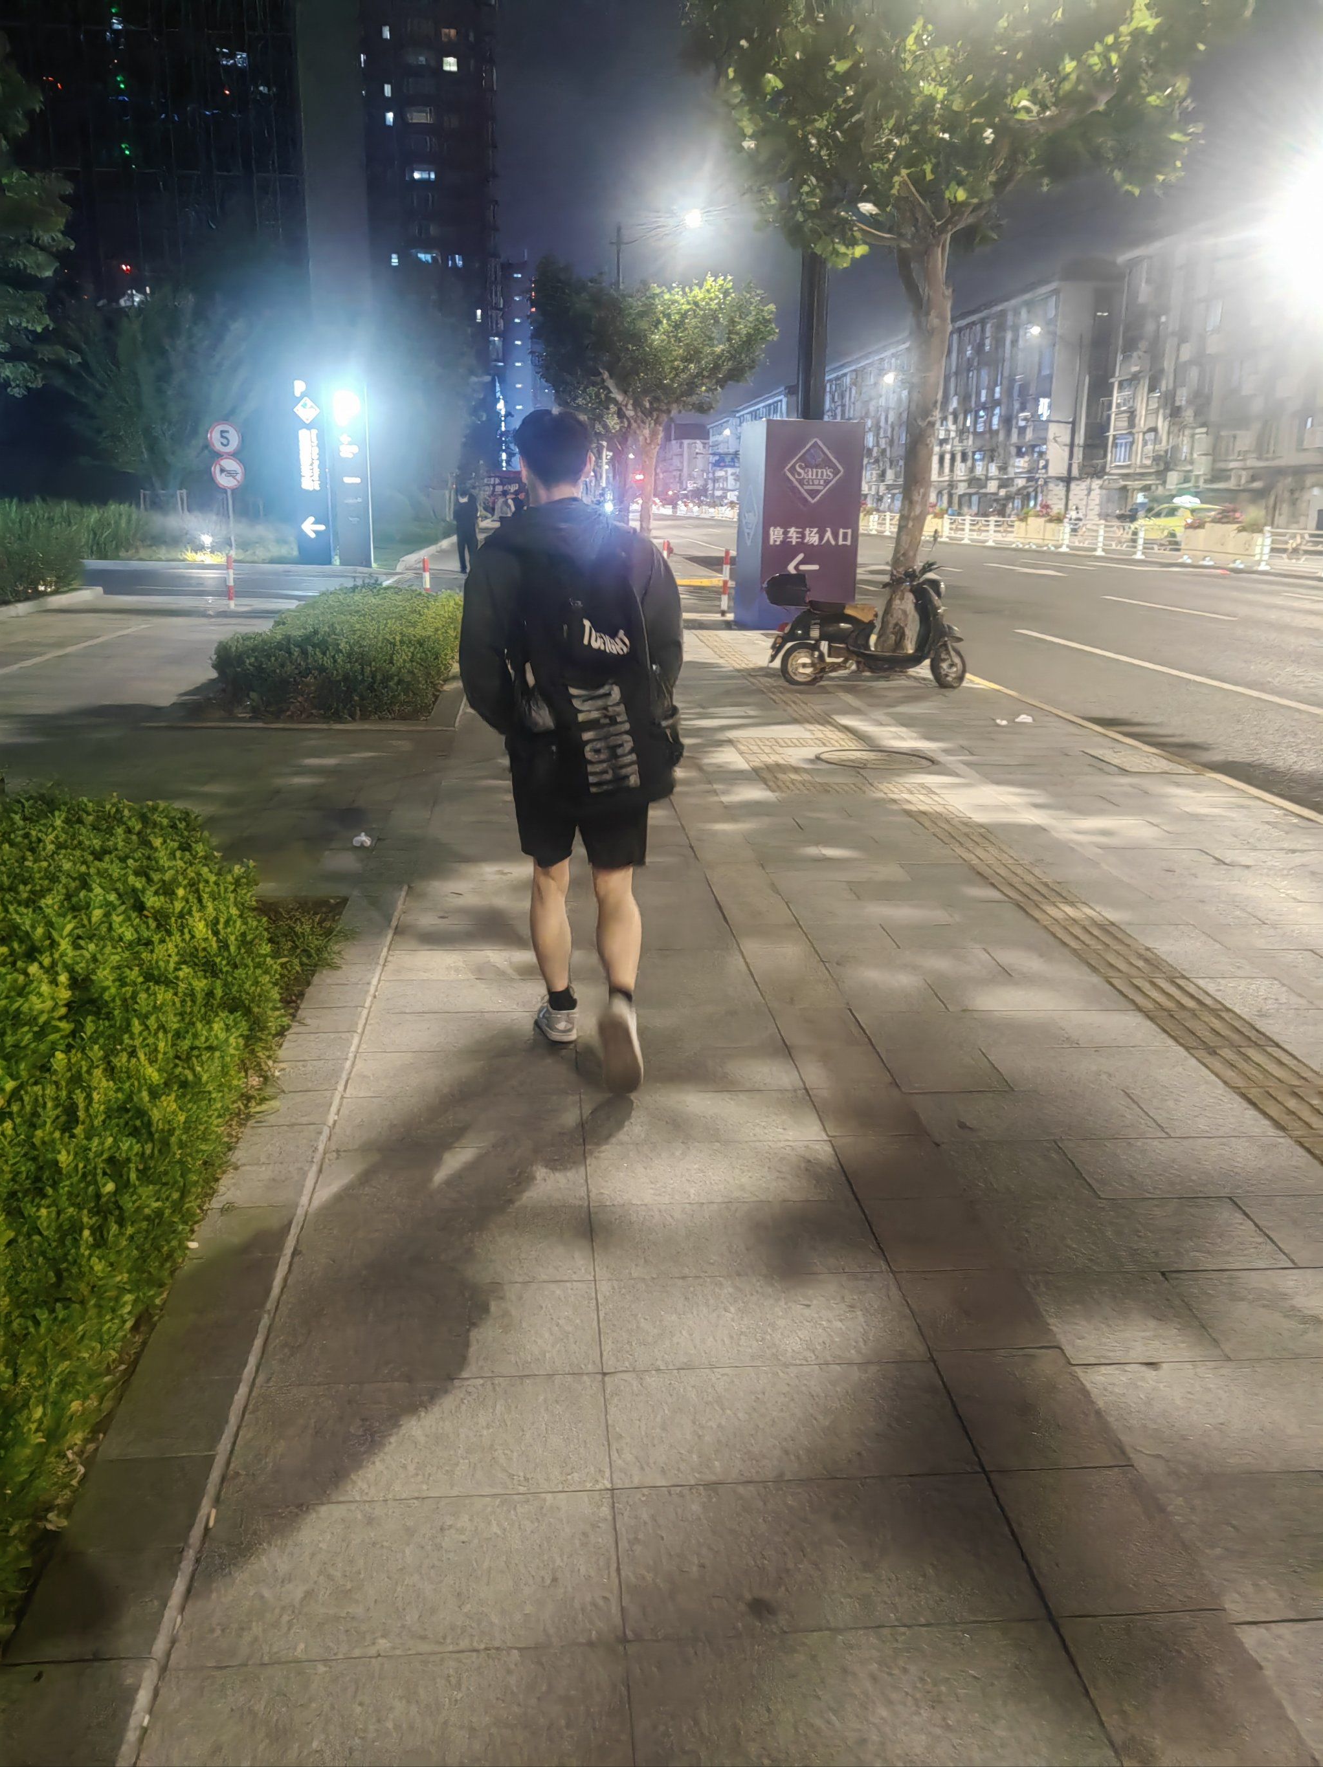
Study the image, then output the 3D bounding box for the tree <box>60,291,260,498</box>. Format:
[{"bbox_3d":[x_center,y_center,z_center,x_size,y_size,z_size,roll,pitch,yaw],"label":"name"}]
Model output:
[{"bbox_3d":[-12.142,-11.185,33.235,4.600,5.800,4.400,0,16,-5],"label":"tree"}]

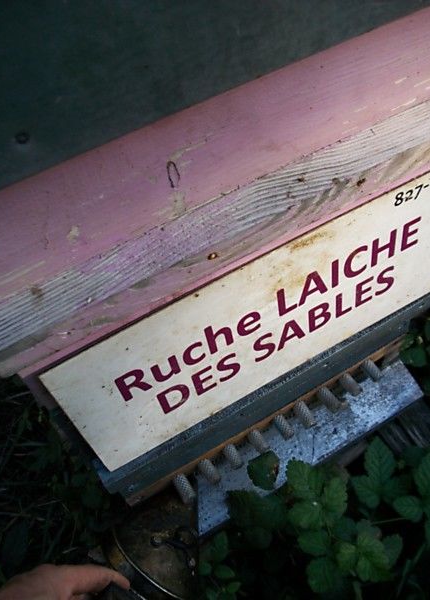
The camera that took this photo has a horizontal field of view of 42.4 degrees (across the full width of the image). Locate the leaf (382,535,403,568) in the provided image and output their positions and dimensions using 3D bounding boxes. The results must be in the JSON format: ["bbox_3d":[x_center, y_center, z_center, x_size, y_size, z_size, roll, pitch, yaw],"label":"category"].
[{"bbox_3d":[0.207,0.292,0.645,0.027,0.011,0.045,30,62,28],"label":"leaf"}]

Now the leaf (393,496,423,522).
[{"bbox_3d":[0.231,0.252,0.667,0.037,0.011,0.031,-18,52,-6],"label":"leaf"}]

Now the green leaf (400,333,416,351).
[{"bbox_3d":[0.248,0.053,0.711,0.024,0.012,0.019,-43,59,-13],"label":"green leaf"}]

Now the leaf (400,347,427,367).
[{"bbox_3d":[0.258,0.073,0.721,0.027,0.012,0.028,10,62,19],"label":"leaf"}]

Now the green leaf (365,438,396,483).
[{"bbox_3d":[0.220,0.214,0.736,0.040,0.014,0.059,-1,56,12],"label":"green leaf"}]

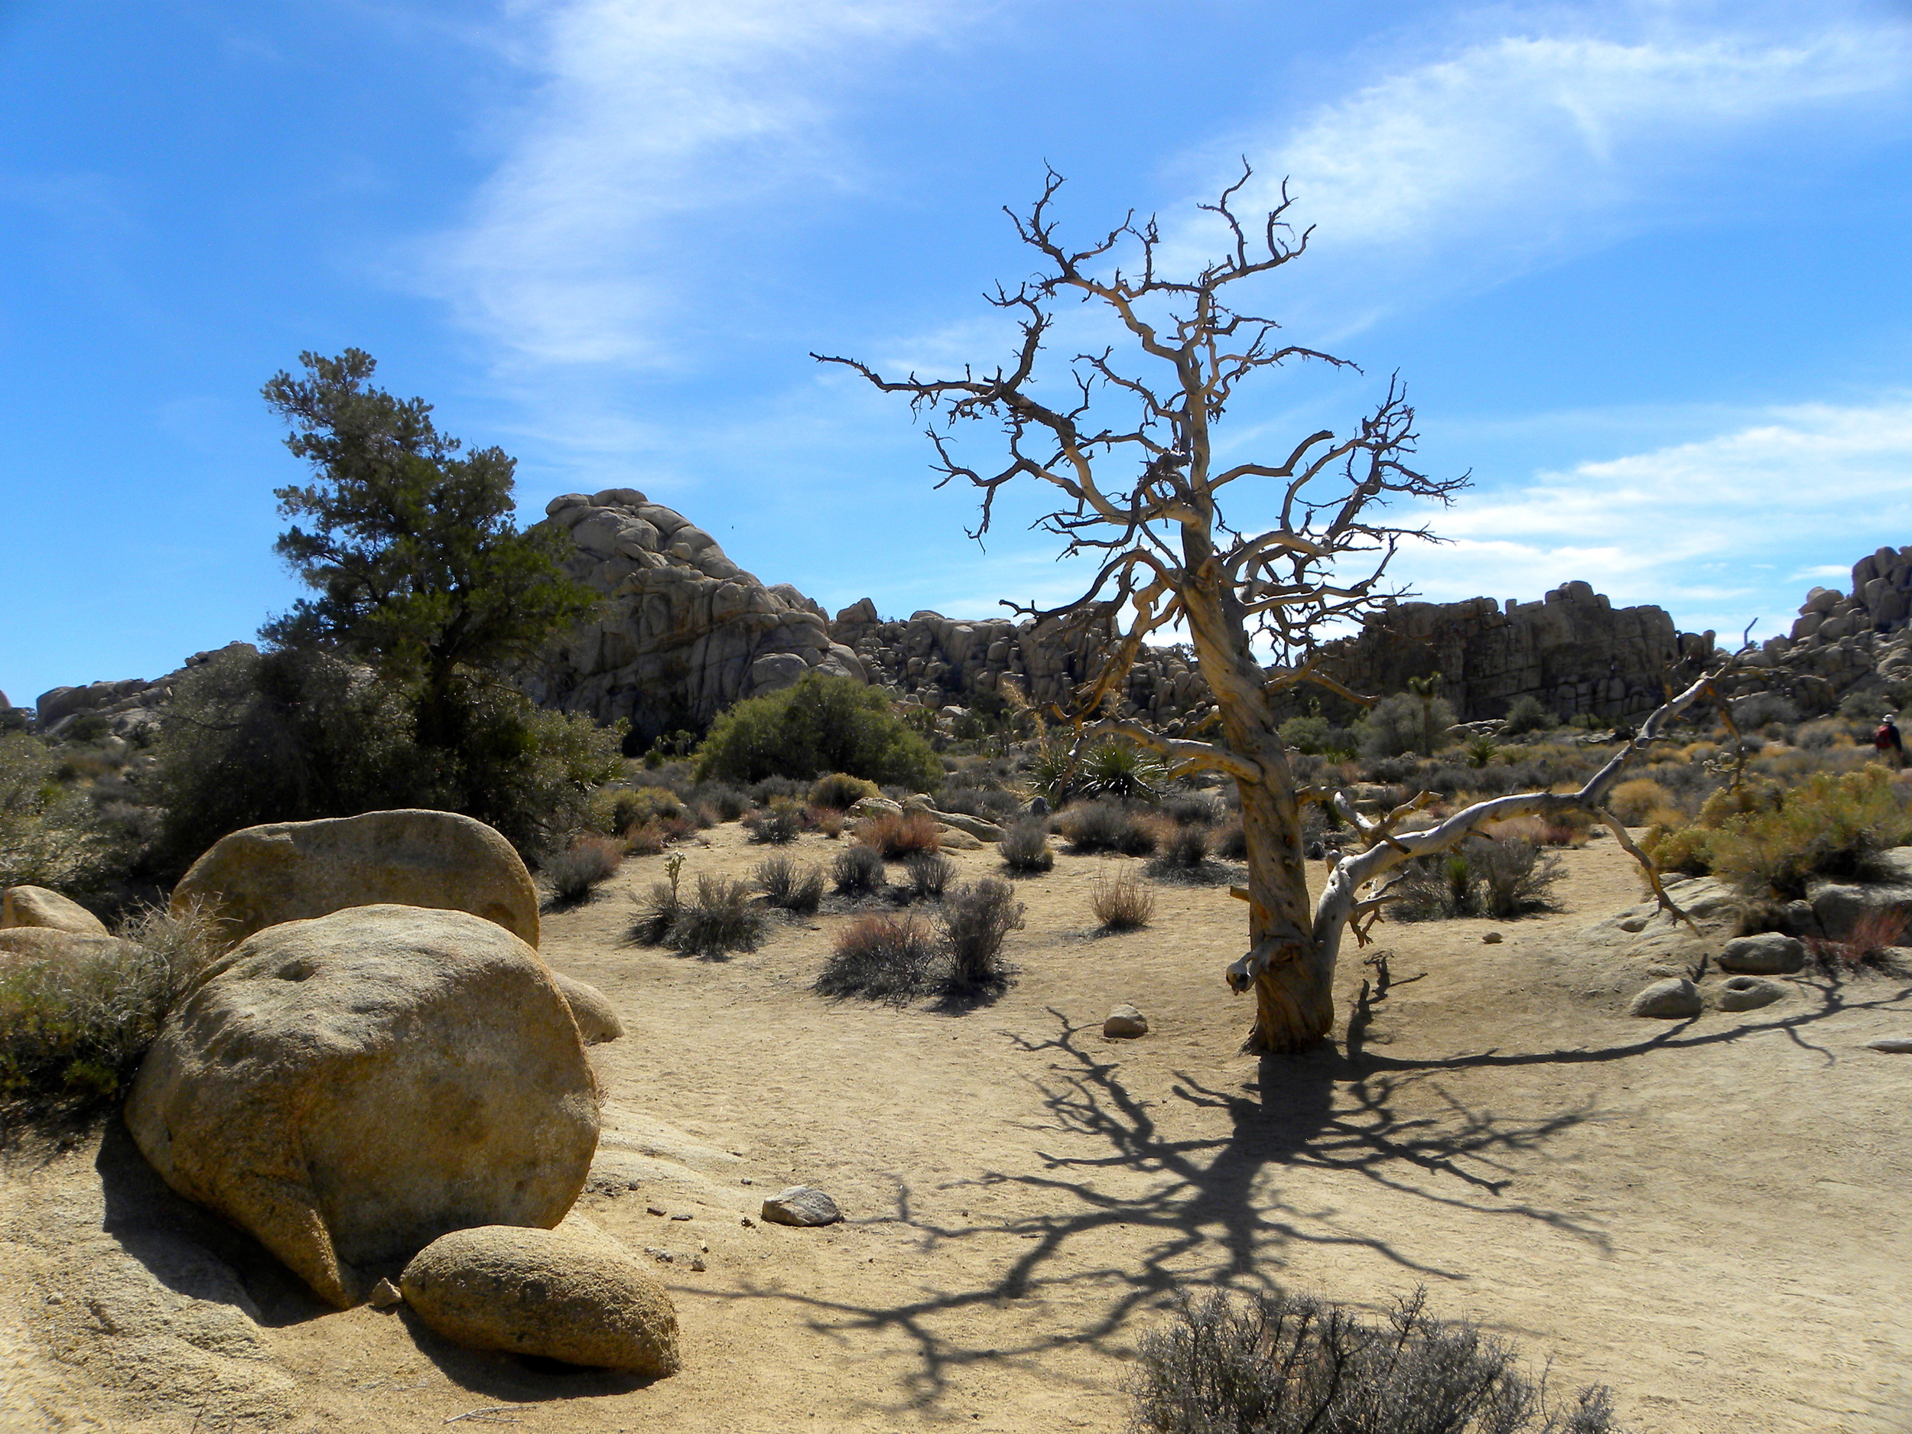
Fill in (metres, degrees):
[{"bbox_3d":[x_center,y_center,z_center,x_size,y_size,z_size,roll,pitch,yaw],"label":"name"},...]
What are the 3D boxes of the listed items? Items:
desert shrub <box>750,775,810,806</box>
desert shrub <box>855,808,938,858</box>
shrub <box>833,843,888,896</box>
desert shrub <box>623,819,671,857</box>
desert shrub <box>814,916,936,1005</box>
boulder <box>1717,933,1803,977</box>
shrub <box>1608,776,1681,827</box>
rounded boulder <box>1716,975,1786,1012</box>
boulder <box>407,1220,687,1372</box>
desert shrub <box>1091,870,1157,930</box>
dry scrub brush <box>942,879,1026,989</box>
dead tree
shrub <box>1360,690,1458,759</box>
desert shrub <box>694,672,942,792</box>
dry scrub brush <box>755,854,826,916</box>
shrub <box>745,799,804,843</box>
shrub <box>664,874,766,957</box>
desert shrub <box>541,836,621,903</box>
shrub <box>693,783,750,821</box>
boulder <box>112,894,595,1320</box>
[{"bbox_3d":[-3.007,1.274,24.500,0.994,0.586,0.914,0,0,0],"label":"desert shrub"},{"bbox_3d":[-0.677,1.355,16.700,0.990,0.533,0.900,0,0,0],"label":"desert shrub"},{"bbox_3d":[-0.872,1.397,13.100,0.504,0.456,0.480,0,0,0],"label":"shrub"},{"bbox_3d":[-3.703,1.440,17.200,0.590,0.429,0.543,0,0,0],"label":"desert shrub"},{"bbox_3d":[-0.469,1.428,8.500,0.740,0.480,0.640,0,0,0],"label":"desert shrub"},{"bbox_3d":[4.854,1.435,8.650,0.520,0.240,0.400,0,0,0],"label":"boulder"},{"bbox_3d":[10.431,1.270,21.800,1.111,0.748,1.022,0,0,0],"label":"shrub"},{"bbox_3d":[4.289,1.491,7.750,0.380,0.180,0.330,0,0,0],"label":"rounded boulder"},{"bbox_3d":[-1.051,1.468,3.620,0.760,0.320,0.440,0,0,20],"label":"boulder"},{"bbox_3d":[1.311,1.421,11.150,0.500,0.470,0.450,0,0,0],"label":"desert shrub"},{"bbox_3d":[0.167,1.312,8.700,0.507,0.665,0.470,0,0,0],"label":"dry scrub brush"},{"bbox_3d":[1.720,-0.630,7.500,4.900,4.450,3.000,0,0,0],"label":"dead tree"},{"bbox_3d":[16.704,0.276,53.000,3.583,2.539,3.200,0,0,0],"label":"shrub"},{"bbox_3d":[-3.175,0.360,33.000,5.698,2.691,4.800,0,0,0],"label":"desert shrub"},{"bbox_3d":[-1.443,1.437,12.500,0.611,0.494,0.562,0,0,0],"label":"dry scrub brush"},{"bbox_3d":[-2.300,1.325,18.200,0.760,0.560,0.650,0,0,0],"label":"shrub"},{"bbox_3d":[-1.742,1.417,10.400,0.746,0.552,0.687,0,0,0],"label":"shrub"},{"bbox_3d":[-3.276,1.350,12.600,0.720,0.580,0.640,0,0,0],"label":"desert shrub"},{"bbox_3d":[-3.674,1.334,22.500,0.913,0.619,0.850,0,0,0],"label":"shrub"},{"bbox_3d":[-1.860,1.080,4.450,1.450,1.030,1.200,0,0,0],"label":"boulder"}]

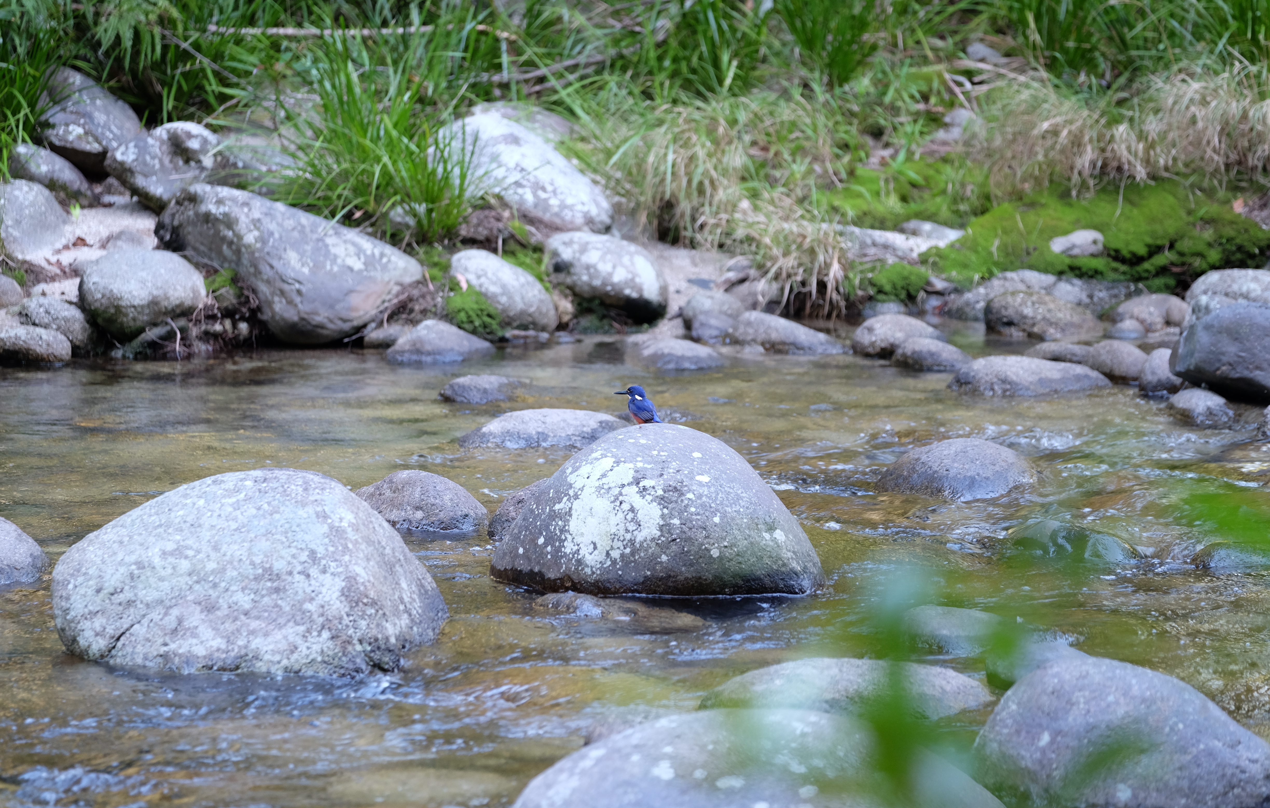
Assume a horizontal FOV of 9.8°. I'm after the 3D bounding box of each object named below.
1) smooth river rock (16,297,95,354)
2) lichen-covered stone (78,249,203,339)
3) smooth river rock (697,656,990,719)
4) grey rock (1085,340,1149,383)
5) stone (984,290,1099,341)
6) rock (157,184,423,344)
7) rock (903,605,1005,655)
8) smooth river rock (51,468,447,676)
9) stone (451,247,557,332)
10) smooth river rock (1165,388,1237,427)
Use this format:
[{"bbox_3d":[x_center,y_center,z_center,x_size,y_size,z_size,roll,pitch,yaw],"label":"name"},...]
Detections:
[{"bbox_3d":[-1.952,-0.261,24.950,0.264,0.196,0.210,0,6,0],"label":"smooth river rock"},{"bbox_3d":[-1.677,-0.371,25.200,0.435,0.297,0.330,0,6,0],"label":"lichen-covered stone"},{"bbox_3d":[0.443,0.635,15.600,0.625,0.180,0.469,0,5,0],"label":"smooth river rock"},{"bbox_3d":[1.536,-0.138,23.700,0.213,0.131,0.181,0,5,0],"label":"grey rock"},{"bbox_3d":[1.404,-0.298,25.450,0.412,0.168,0.290,0,6,0],"label":"stone"},{"bbox_3d":[-1.112,-0.453,23.900,0.860,0.500,0.520,0,6,0],"label":"rock"},{"bbox_3d":[0.708,0.509,16.500,0.234,0.114,0.187,0,5,0],"label":"rock"},{"bbox_3d":[-0.926,0.417,17.800,0.945,0.490,0.750,0,6,0],"label":"smooth river rock"},{"bbox_3d":[-0.429,-0.373,24.200,0.350,0.260,0.280,0,6,0],"label":"stone"},{"bbox_3d":[1.742,0.015,22.800,0.208,0.131,0.170,0,6,0],"label":"smooth river rock"}]

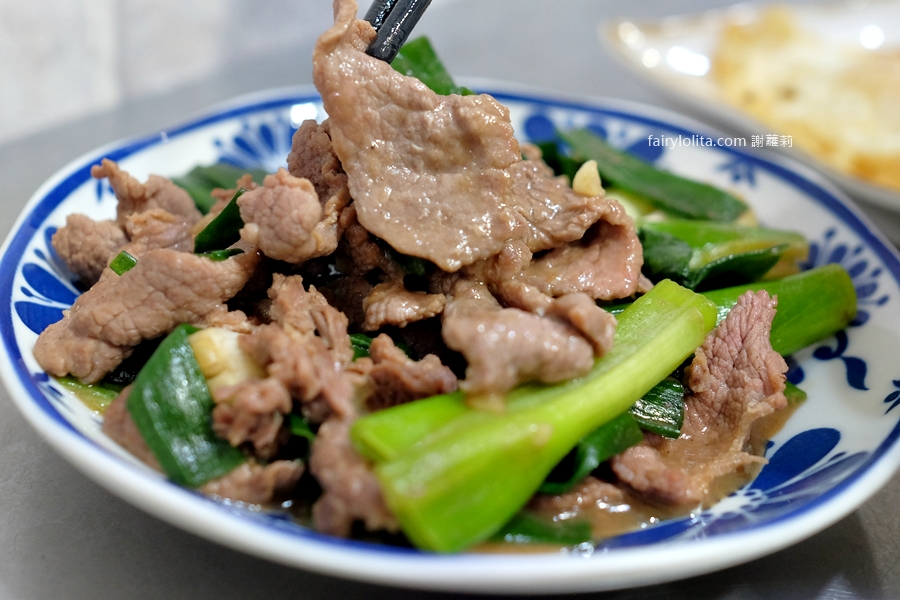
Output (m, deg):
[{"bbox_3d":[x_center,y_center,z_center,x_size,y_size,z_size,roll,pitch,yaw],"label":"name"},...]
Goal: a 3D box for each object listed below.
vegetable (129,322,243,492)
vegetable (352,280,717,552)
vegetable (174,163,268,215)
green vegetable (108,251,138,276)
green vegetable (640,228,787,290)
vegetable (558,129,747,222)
[{"bbox_3d":[-0.049,0.020,0.163,0.019,0.011,0.028,-27,57,-22],"label":"vegetable"},{"bbox_3d":[0.019,0.020,0.171,0.076,0.015,0.023,-26,43,-34],"label":"vegetable"},{"bbox_3d":[-0.065,-0.031,0.246,0.028,0.009,0.018,-4,33,-12],"label":"vegetable"},{"bbox_3d":[-0.073,-0.008,0.197,0.006,0.004,0.005,-11,35,-22],"label":"green vegetable"},{"bbox_3d":[0.068,-0.010,0.226,0.036,0.012,0.014,4,32,0],"label":"green vegetable"},{"bbox_3d":[0.063,-0.038,0.271,0.058,0.008,0.015,27,48,22],"label":"vegetable"}]

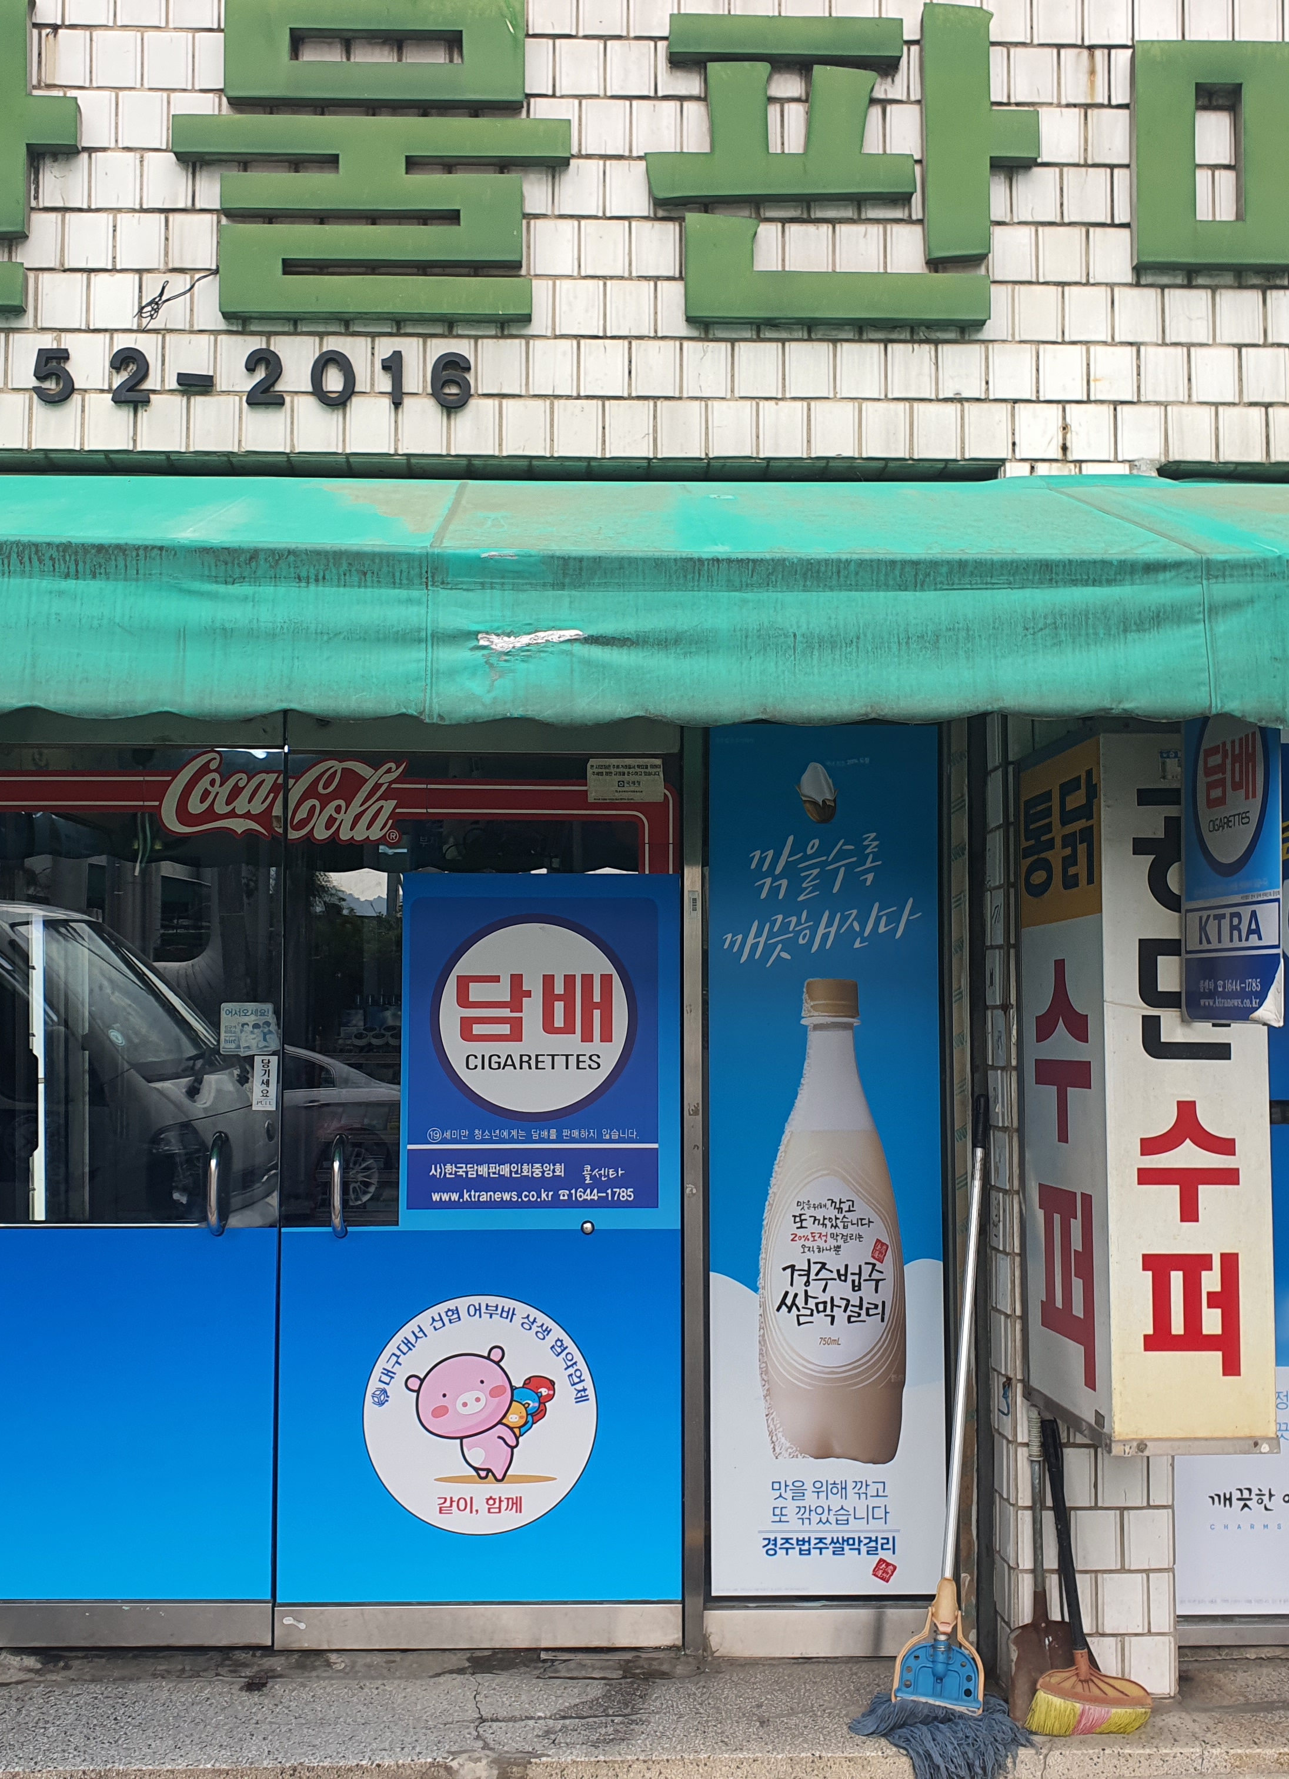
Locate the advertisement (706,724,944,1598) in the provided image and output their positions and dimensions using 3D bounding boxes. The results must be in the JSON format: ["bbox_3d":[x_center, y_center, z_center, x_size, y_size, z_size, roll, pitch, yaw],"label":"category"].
[{"bbox_3d":[0.402,0.580,3.980,0.519,1.950,0.030,0,-3,-2],"label":"advertisement"}]

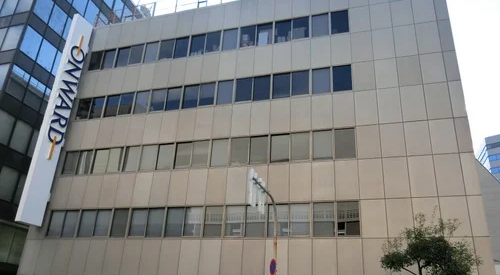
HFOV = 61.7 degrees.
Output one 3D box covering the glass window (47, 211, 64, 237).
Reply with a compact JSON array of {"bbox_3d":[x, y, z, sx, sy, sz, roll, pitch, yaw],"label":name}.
[{"bbox_3d":[-10.314,4.632,22.408,0.927,1.442,0.100,-5,-25,18],"label":"glass window"}]

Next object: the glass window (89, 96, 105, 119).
[{"bbox_3d":[-9.378,-1.833,25.592,0.950,1.470,0.100,-5,-25,18],"label":"glass window"}]

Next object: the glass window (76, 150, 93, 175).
[{"bbox_3d":[-9.220,1.401,23.374,0.881,1.423,0.100,-5,-26,18],"label":"glass window"}]

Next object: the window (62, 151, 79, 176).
[{"bbox_3d":[-10.120,1.450,23.674,0.920,1.414,0.100,-5,-26,18],"label":"window"}]

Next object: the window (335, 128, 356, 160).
[{"bbox_3d":[4.384,0.310,19.214,0.927,1.442,0.100,-5,-25,18],"label":"window"}]

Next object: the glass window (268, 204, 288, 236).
[{"bbox_3d":[1.299,3.723,18.704,0.927,1.442,0.100,-5,-25,18],"label":"glass window"}]

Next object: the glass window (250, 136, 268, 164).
[{"bbox_3d":[0.502,0.683,21.769,1.012,1.573,0.100,-5,-24,17],"label":"glass window"}]

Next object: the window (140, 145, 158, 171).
[{"bbox_3d":[-5.234,1.068,21.898,0.879,1.407,0.100,-5,-25,18],"label":"window"}]

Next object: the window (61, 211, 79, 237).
[{"bbox_3d":[-9.426,4.564,22.124,0.927,1.442,0.100,-5,-25,18],"label":"window"}]

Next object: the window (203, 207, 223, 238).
[{"bbox_3d":[-1.800,4.032,20.107,0.950,1.470,0.100,-5,-25,18],"label":"window"}]

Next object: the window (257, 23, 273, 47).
[{"bbox_3d":[0.806,-5.625,22.884,0.879,1.417,0.100,-5,-25,18],"label":"window"}]

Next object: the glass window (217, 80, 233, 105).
[{"bbox_3d":[-1.303,-2.353,22.099,0.879,1.431,0.100,-5,-25,18],"label":"glass window"}]

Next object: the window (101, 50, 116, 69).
[{"bbox_3d":[-9.117,-5.026,26.991,0.950,1.470,0.100,-5,-25,18],"label":"window"}]

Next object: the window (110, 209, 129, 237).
[{"bbox_3d":[-6.531,4.276,21.030,0.896,1.442,0.100,-5,-26,18],"label":"window"}]

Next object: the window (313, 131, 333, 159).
[{"bbox_3d":[3.363,0.305,19.378,0.896,1.438,0.100,-5,-26,18],"label":"window"}]

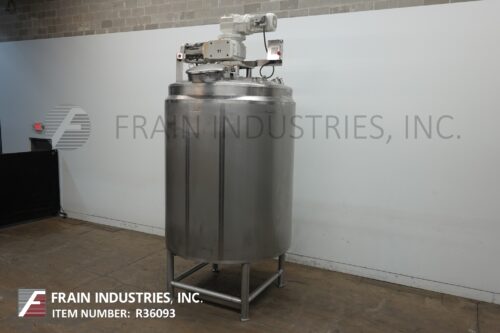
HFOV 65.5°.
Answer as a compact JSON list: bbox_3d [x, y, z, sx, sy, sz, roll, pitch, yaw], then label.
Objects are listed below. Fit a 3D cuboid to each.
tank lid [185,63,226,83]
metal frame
[{"bbox_3d":[-0.650,-1.382,5.688,0.560,0.220,0.560,-2,19,1],"label":"tank lid"},{"bbox_3d":[-0.373,1.794,6.847,1.530,0.870,1.530,6,9,27],"label":"metal frame"}]

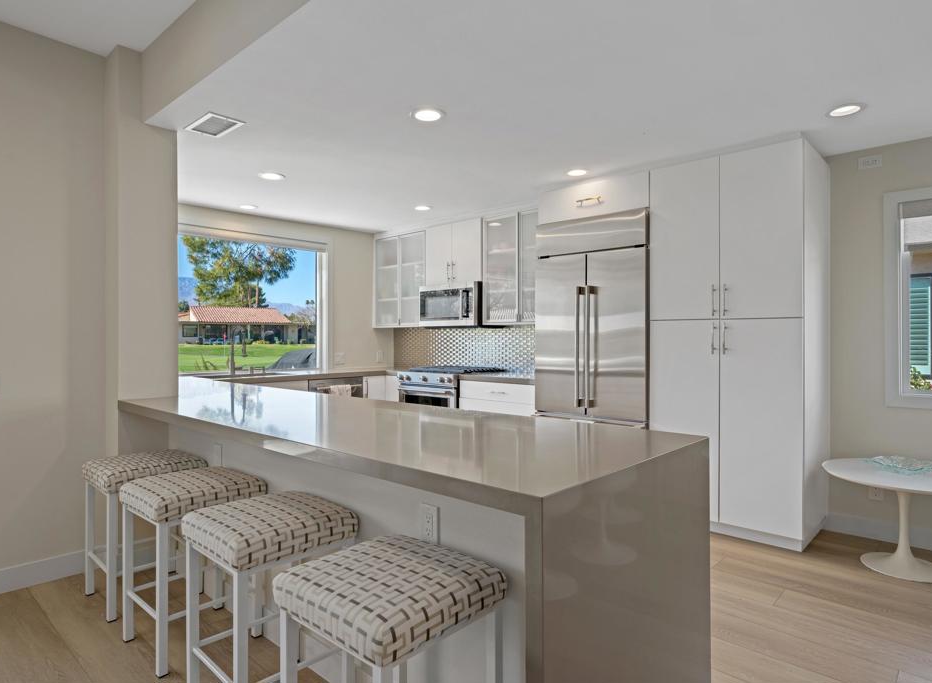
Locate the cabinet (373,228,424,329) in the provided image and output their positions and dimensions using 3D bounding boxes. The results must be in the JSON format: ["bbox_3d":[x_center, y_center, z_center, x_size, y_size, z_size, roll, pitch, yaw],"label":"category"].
[{"bbox_3d":[-0.617,-0.657,6.265,0.860,0.997,0.325,0,0,43],"label":"cabinet"}]

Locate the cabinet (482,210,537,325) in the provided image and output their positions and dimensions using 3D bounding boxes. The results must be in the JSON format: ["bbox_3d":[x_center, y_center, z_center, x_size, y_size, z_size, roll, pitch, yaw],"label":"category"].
[{"bbox_3d":[0.573,-0.660,5.159,0.848,0.991,0.330,0,0,43],"label":"cabinet"}]

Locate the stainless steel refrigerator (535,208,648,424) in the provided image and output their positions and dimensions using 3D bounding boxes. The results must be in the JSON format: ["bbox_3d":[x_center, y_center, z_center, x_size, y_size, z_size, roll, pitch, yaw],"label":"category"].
[{"bbox_3d":[1.109,0.150,4.387,0.929,2.100,0.680,0,0,43],"label":"stainless steel refrigerator"}]

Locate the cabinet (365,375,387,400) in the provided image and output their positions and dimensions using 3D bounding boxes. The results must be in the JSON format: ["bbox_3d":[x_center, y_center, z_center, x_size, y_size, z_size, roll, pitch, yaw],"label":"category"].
[{"bbox_3d":[-1.132,0.769,5.903,0.613,0.860,0.290,0,0,43],"label":"cabinet"}]

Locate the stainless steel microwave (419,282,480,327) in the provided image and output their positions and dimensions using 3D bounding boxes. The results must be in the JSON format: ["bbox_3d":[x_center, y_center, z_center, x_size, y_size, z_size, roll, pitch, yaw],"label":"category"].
[{"bbox_3d":[-0.070,-0.351,5.696,0.757,0.419,0.400,0,0,43],"label":"stainless steel microwave"}]

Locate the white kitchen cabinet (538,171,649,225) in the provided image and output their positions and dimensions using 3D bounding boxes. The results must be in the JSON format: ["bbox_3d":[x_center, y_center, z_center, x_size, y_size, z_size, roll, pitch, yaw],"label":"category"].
[{"bbox_3d":[1.127,-1.059,4.462,0.928,0.263,0.610,0,0,43],"label":"white kitchen cabinet"}]

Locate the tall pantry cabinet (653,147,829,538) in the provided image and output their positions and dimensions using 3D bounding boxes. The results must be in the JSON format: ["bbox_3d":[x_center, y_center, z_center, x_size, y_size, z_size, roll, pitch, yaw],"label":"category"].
[{"bbox_3d":[1.816,0.018,3.834,0.926,2.405,0.610,0,0,43],"label":"tall pantry cabinet"}]

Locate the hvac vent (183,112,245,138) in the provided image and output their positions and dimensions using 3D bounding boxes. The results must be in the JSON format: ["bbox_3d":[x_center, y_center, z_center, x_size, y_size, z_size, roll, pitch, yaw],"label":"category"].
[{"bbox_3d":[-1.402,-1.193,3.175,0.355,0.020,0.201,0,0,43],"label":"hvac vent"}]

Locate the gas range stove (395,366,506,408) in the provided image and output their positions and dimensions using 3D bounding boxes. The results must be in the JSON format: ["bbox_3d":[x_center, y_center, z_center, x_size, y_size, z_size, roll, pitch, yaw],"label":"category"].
[{"bbox_3d":[-0.169,0.742,5.575,0.760,0.950,0.725,0,0,43],"label":"gas range stove"}]

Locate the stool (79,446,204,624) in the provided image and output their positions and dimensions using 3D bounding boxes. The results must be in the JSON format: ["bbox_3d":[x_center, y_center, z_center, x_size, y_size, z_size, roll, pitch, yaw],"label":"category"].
[{"bbox_3d":[-1.548,0.890,2.733,0.415,0.645,0.425,0,0,43],"label":"stool"}]

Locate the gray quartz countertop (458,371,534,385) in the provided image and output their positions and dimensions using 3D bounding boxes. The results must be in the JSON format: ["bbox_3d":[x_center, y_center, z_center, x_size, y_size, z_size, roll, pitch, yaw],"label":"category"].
[{"bbox_3d":[0.470,0.316,5.029,0.870,0.047,0.670,0,0,43],"label":"gray quartz countertop"}]

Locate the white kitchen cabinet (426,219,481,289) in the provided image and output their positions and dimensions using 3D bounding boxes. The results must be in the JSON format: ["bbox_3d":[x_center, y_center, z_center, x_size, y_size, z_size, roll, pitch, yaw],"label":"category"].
[{"bbox_3d":[-0.024,-0.862,5.714,0.758,0.585,0.330,0,0,43],"label":"white kitchen cabinet"}]

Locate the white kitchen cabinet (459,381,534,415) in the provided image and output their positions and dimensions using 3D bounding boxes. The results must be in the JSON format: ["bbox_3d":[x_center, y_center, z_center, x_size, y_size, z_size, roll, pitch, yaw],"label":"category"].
[{"bbox_3d":[0.464,0.783,5.084,0.855,0.870,0.610,0,0,43],"label":"white kitchen cabinet"}]

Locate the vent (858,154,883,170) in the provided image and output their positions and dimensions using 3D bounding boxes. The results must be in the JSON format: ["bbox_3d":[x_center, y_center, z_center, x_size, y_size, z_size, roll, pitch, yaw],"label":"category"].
[{"bbox_3d":[2.533,-1.123,3.566,0.125,0.076,0.027,0,0,43],"label":"vent"}]

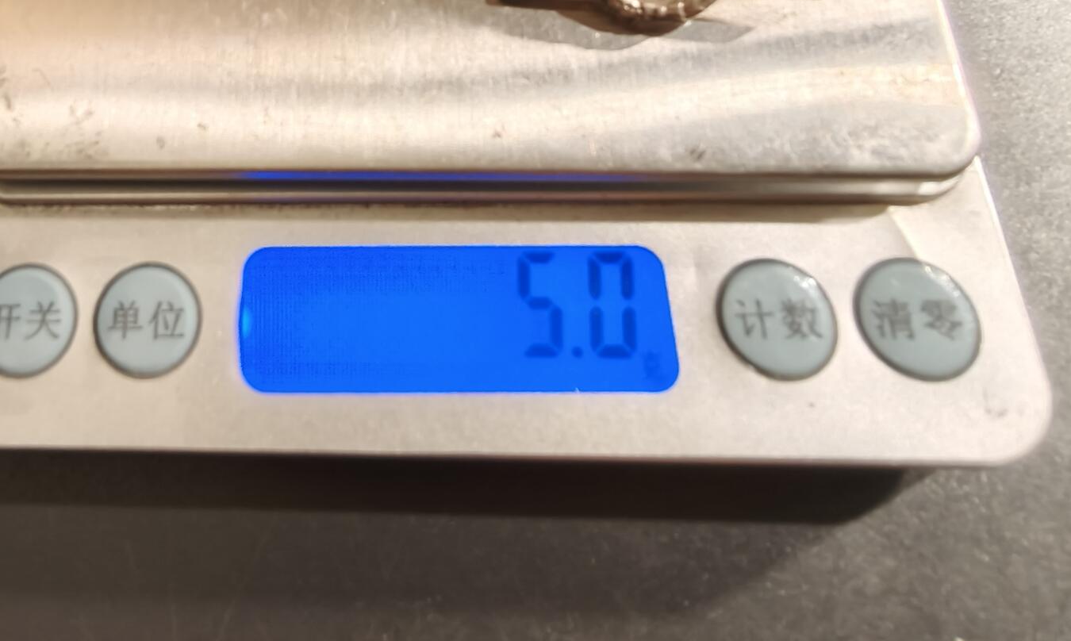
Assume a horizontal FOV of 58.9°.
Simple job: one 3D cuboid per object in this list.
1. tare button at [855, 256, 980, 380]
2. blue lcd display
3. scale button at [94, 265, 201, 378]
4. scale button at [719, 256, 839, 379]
[{"bbox_3d":[0.035,0.000,0.088,0.011,0.003,0.012,-1,69,3],"label":"tare button"},{"bbox_3d":[-0.007,0.000,0.092,0.042,0.003,0.015,-1,69,3],"label":"blue lcd display"},{"bbox_3d":[-0.037,0.000,0.093,0.011,0.003,0.012,-1,69,3],"label":"scale button"},{"bbox_3d":[0.022,0.000,0.089,0.011,0.003,0.012,-1,69,3],"label":"scale button"}]

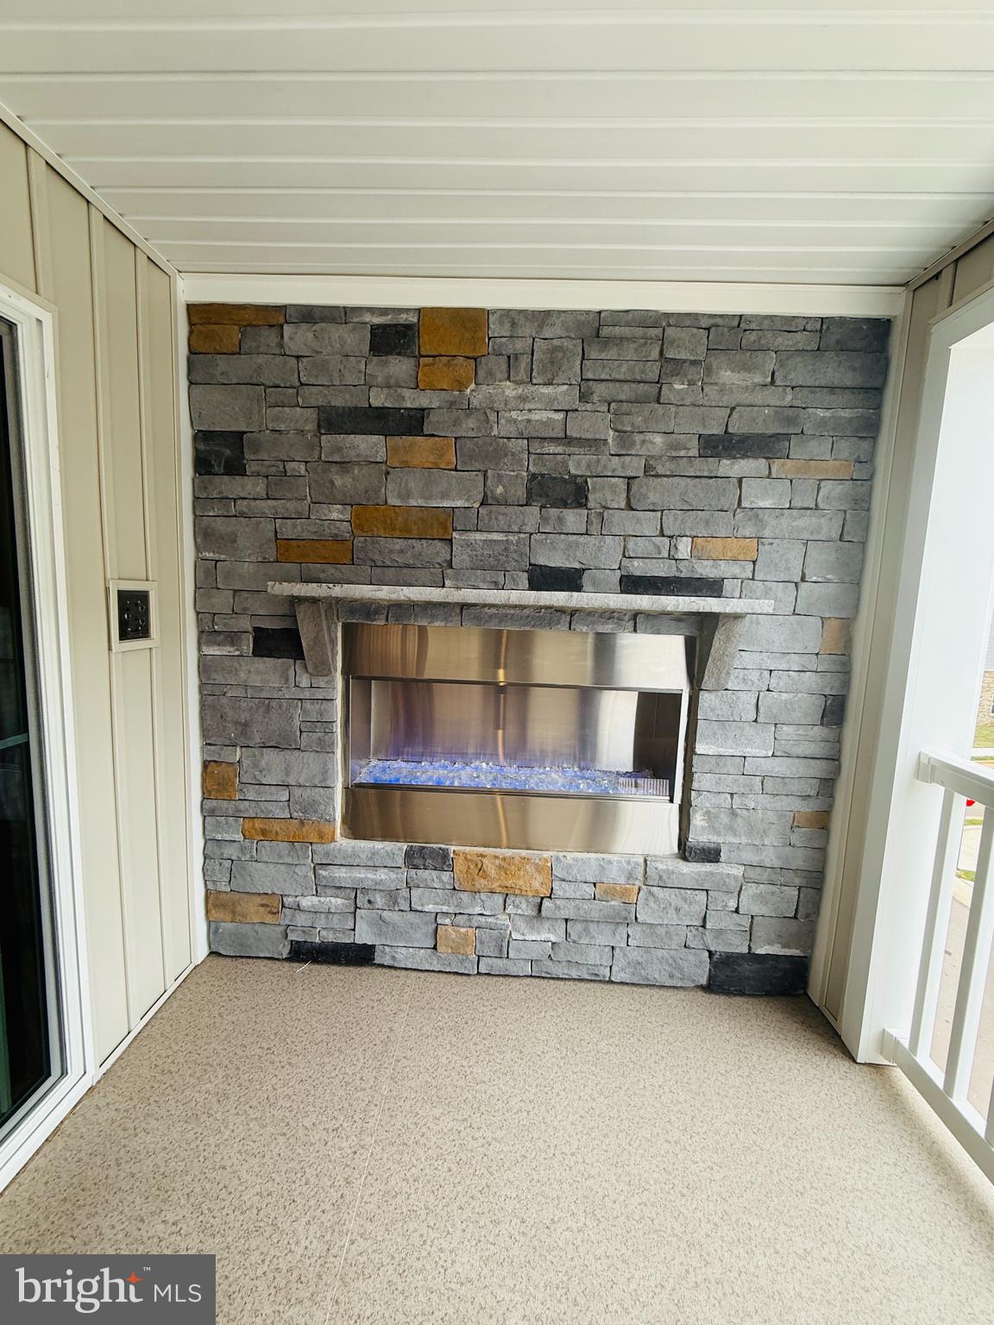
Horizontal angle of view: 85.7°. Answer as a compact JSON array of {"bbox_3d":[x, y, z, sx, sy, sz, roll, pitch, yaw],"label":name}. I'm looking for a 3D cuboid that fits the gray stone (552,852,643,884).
[{"bbox_3d":[0.367,0.750,1.991,0.322,0.106,0.060,2,6,2],"label":"gray stone"}]

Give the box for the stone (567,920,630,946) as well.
[{"bbox_3d":[0.372,0.984,1.988,0.213,0.088,0.070,2,7,2],"label":"stone"}]

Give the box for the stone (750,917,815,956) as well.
[{"bbox_3d":[1.038,0.994,1.971,0.227,0.141,0.060,2,7,2],"label":"stone"}]

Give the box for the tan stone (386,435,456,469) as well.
[{"bbox_3d":[-0.252,-0.705,1.823,0.231,0.103,0.070,2,7,2],"label":"tan stone"}]

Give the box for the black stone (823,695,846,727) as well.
[{"bbox_3d":[1.173,0.162,1.886,0.069,0.111,0.060,2,7,2],"label":"black stone"}]

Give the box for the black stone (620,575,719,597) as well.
[{"bbox_3d":[0.588,-0.256,1.838,0.337,0.065,0.070,2,7,2],"label":"black stone"}]

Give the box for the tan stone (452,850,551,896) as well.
[{"bbox_3d":[0.023,0.761,1.973,0.355,0.155,0.055,2,7,2],"label":"tan stone"}]

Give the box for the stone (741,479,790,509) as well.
[{"bbox_3d":[0.883,-0.557,1.789,0.160,0.095,0.070,2,7,2],"label":"stone"}]

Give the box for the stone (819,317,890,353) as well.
[{"bbox_3d":[1.161,-1.066,1.768,0.220,0.103,0.060,2,6,2],"label":"stone"}]

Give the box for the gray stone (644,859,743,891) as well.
[{"bbox_3d":[0.712,0.765,1.957,0.349,0.103,0.060,2,7,2],"label":"gray stone"}]

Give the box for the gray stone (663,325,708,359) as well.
[{"bbox_3d":[0.605,-1.024,1.747,0.136,0.094,0.070,2,7,2],"label":"gray stone"}]

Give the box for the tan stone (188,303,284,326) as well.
[{"bbox_3d":[-0.873,-1.170,1.825,0.327,0.066,0.060,2,6,2],"label":"tan stone"}]

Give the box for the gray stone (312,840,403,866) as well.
[{"bbox_3d":[-0.504,0.698,1.994,0.343,0.085,0.070,2,7,2],"label":"gray stone"}]

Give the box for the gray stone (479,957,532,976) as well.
[{"bbox_3d":[0.031,1.131,2.027,0.196,0.063,0.070,2,7,2],"label":"gray stone"}]

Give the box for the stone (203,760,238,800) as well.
[{"bbox_3d":[-0.997,0.426,1.963,0.126,0.135,0.055,2,7,2],"label":"stone"}]

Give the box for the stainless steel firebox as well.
[{"bbox_3d":[0.059,0.259,2.107,1.234,0.800,0.360,2,7,2],"label":"stainless steel firebox"}]

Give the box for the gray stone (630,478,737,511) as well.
[{"bbox_3d":[0.617,-0.559,1.791,0.355,0.102,0.055,2,7,2],"label":"gray stone"}]

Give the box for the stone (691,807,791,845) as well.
[{"bbox_3d":[0.877,0.587,1.950,0.344,0.122,0.060,2,7,2],"label":"stone"}]

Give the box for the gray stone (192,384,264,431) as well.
[{"bbox_3d":[-0.919,-0.873,1.858,0.255,0.149,0.060,2,7,2],"label":"gray stone"}]

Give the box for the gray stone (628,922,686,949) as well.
[{"bbox_3d":[0.583,0.993,1.979,0.211,0.086,0.070,2,7,2],"label":"gray stone"}]

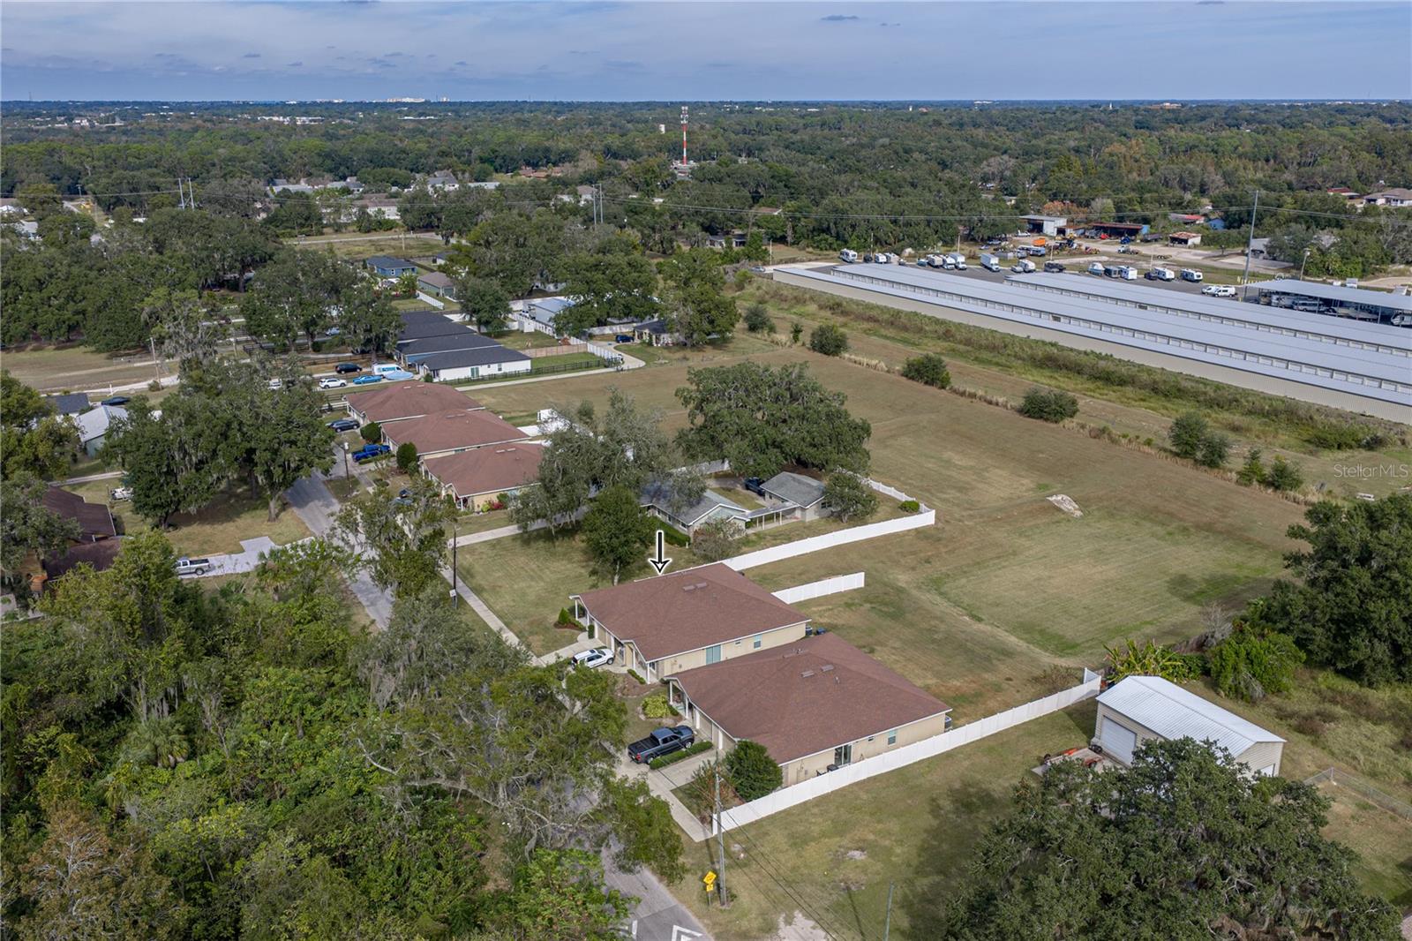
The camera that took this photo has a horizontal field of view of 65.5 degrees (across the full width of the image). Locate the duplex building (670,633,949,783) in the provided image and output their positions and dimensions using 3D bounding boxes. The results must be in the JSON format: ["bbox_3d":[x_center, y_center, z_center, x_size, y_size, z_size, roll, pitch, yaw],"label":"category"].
[{"bbox_3d":[8.877,19.627,98.749,19.100,6.100,17.500,-11,21,-29],"label":"duplex building"}]

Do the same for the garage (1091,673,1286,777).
[{"bbox_3d":[40.752,22.576,93.259,8.312,5.440,12.291,-10,21,-28],"label":"garage"}]

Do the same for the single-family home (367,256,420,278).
[{"bbox_3d":[-102.143,-67.274,359.699,10.377,4.836,17.631,-11,21,-29],"label":"single-family home"}]

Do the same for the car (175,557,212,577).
[{"bbox_3d":[-62.386,11.515,131.474,5.743,1.894,2.015,-7,20,-19],"label":"car"}]

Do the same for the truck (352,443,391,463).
[{"bbox_3d":[-52.872,-2.802,173.747,5.793,1.914,2.015,-11,22,-29],"label":"truck"}]

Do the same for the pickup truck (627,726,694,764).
[{"bbox_3d":[-3.667,23.354,94.307,5.850,1.920,2.020,-12,22,-31],"label":"pickup truck"}]

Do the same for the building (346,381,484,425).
[{"bbox_3d":[-51.551,-12.321,193.430,19.100,6.100,17.500,-12,22,-32],"label":"building"}]

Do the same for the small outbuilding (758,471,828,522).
[{"bbox_3d":[13.695,3.378,150.501,8.000,3.700,10.400,-12,22,-31],"label":"small outbuilding"}]

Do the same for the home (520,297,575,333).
[{"bbox_3d":[-36.026,-40.305,277.640,11.300,5.100,17.500,-11,22,-29],"label":"home"}]

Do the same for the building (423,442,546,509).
[{"bbox_3d":[-29.648,-0.694,160.920,19.444,5.944,17.631,-11,21,-29],"label":"building"}]

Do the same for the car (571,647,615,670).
[{"bbox_3d":[-11.074,18.669,108.606,4.600,1.650,1.850,-12,22,-32],"label":"car"}]

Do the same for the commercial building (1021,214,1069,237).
[{"bbox_3d":[140.334,-101.916,456.675,6.800,6.600,20.500,-11,21,-29],"label":"commercial building"}]

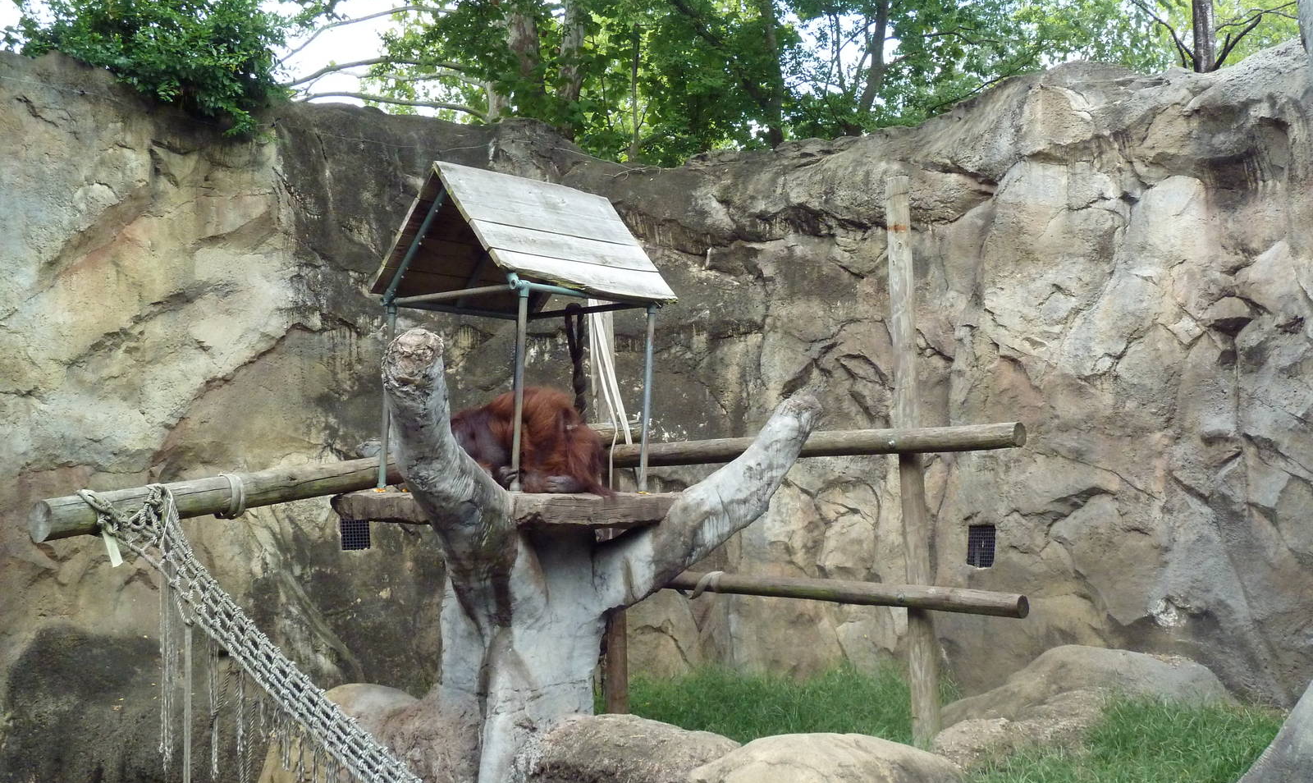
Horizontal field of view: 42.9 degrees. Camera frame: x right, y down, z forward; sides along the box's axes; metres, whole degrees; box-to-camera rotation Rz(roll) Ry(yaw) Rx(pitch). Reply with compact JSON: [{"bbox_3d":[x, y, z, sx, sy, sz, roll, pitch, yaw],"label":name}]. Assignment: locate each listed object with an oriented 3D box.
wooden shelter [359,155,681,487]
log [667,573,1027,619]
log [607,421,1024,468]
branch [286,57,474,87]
[{"bbox_3d":[-0.837,-0.351,10.404,1.367,1.933,1.331,5,-5,-44],"label":"wooden shelter"},{"bbox_3d":[1.152,1.399,11.696,2.960,0.155,0.155,0,-2,33],"label":"log"},{"bbox_3d":[0.988,0.394,11.850,3.321,0.168,0.168,-4,-5,33],"label":"log"},{"bbox_3d":[-2.816,-3.255,17.000,1.950,0.320,0.350,-1,-3,0],"label":"branch"}]

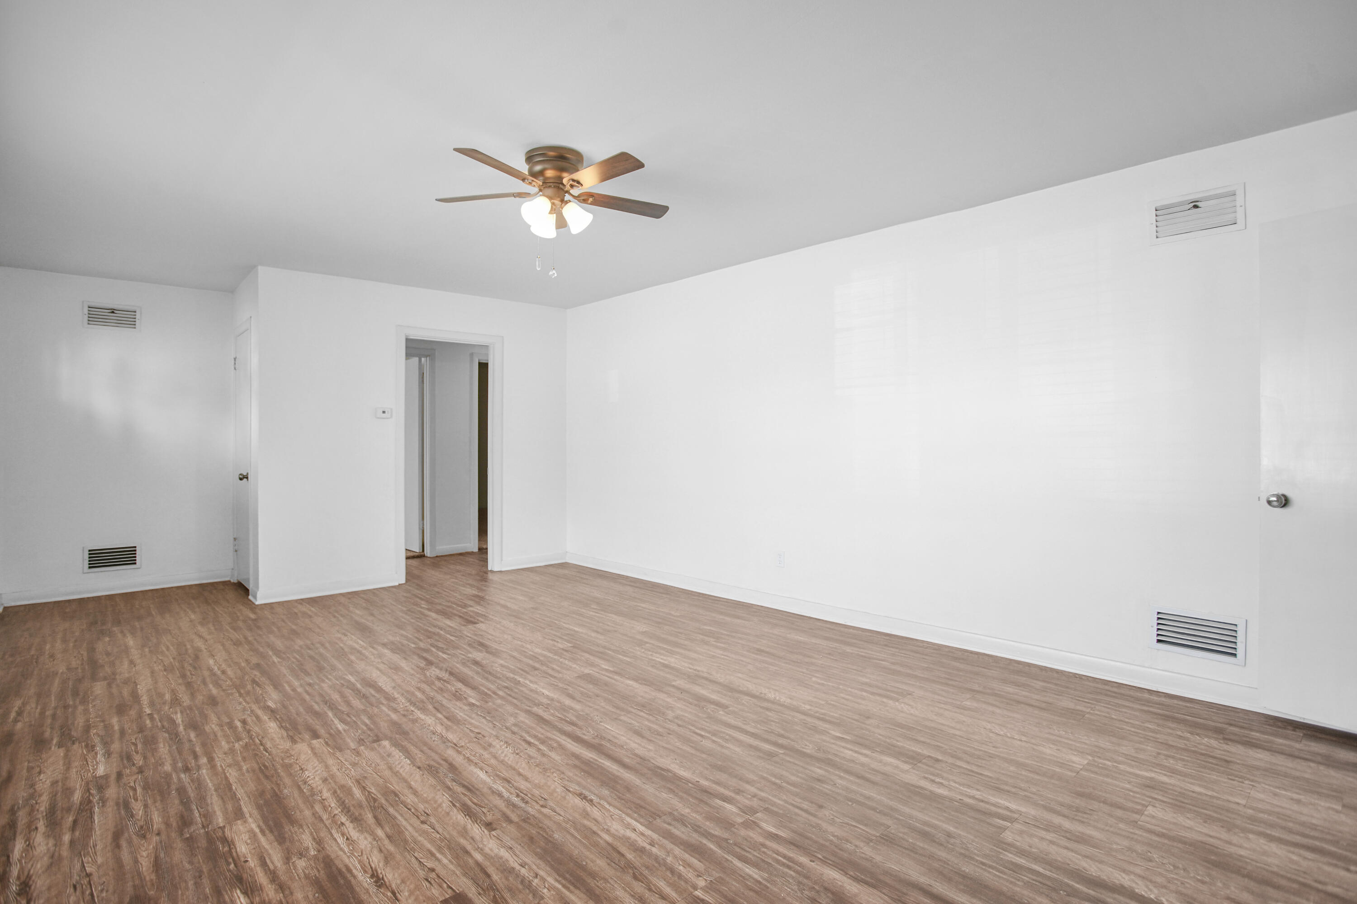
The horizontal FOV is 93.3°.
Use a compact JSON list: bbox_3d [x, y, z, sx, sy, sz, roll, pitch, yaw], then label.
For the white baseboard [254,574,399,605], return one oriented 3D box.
[{"bbox_3d":[-2.677,1.055,4.957,0.982,0.095,0.022,-1,1,-38],"label":"white baseboard"}]

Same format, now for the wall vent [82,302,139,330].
[{"bbox_3d":[-4.411,-1.052,4.996,0.345,0.200,0.025,-1,1,-39],"label":"wall vent"}]

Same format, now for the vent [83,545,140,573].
[{"bbox_3d":[-4.410,0.826,4.996,0.345,0.200,0.025,-1,1,-39],"label":"vent"}]

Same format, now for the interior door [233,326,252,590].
[{"bbox_3d":[-3.489,0.060,5.167,0.045,2.020,0.630,-1,1,-43],"label":"interior door"}]

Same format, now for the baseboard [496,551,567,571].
[{"bbox_3d":[-1.347,1.015,5.992,0.684,0.100,0.022,-1,1,-38],"label":"baseboard"}]

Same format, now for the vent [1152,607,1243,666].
[{"bbox_3d":[2.319,0.822,2.866,0.335,0.200,0.025,0,1,44],"label":"vent"}]

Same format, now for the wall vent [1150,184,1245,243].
[{"bbox_3d":[2.316,-1.064,2.869,0.335,0.200,0.025,0,1,44],"label":"wall vent"}]

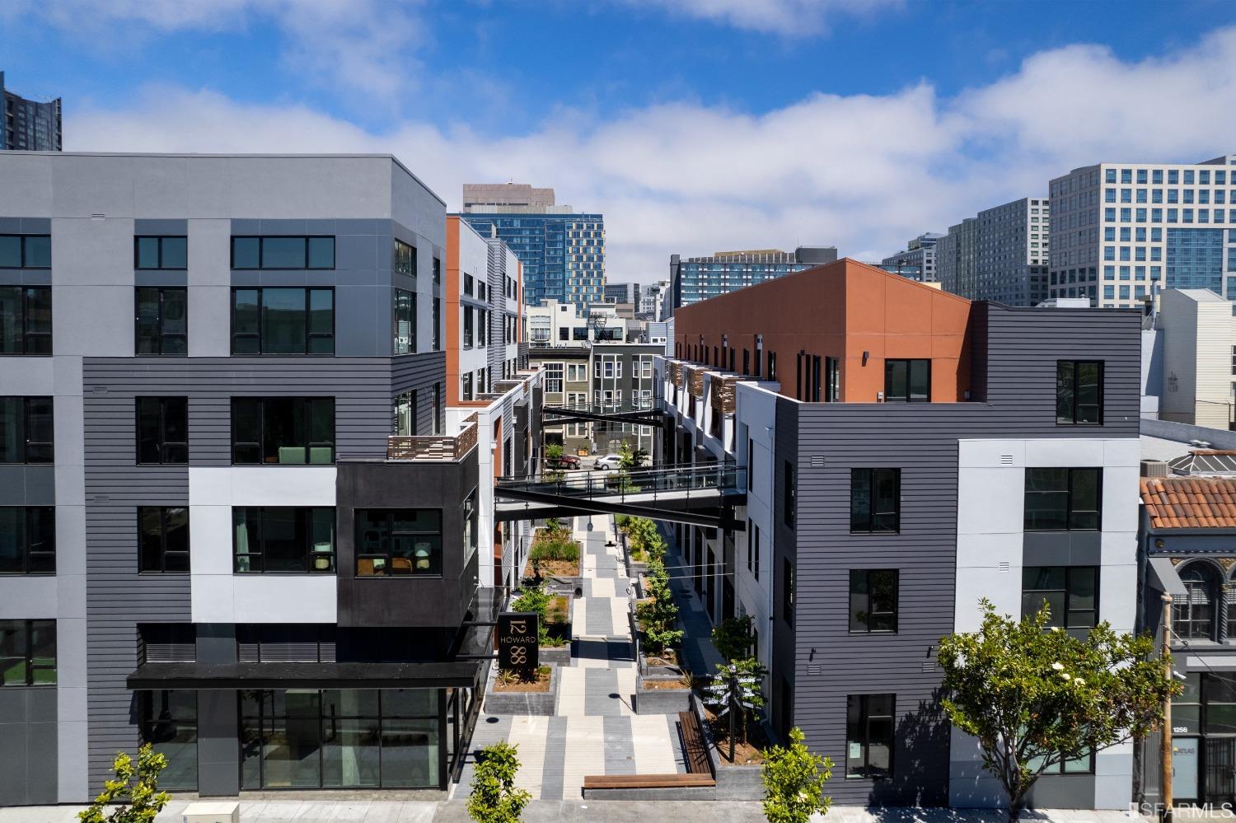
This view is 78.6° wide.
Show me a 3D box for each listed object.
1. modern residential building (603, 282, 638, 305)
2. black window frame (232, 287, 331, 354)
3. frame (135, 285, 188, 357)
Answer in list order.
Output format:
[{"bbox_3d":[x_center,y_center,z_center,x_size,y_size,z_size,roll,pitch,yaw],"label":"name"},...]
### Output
[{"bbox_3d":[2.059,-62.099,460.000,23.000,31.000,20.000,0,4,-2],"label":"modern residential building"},{"bbox_3d":[-8.985,-2.429,20.245,2.765,1.842,0.160,0,3,-2],"label":"black window frame"},{"bbox_3d":[-12.183,-2.424,20.150,1.408,1.848,0.160,0,3,-2],"label":"frame"}]

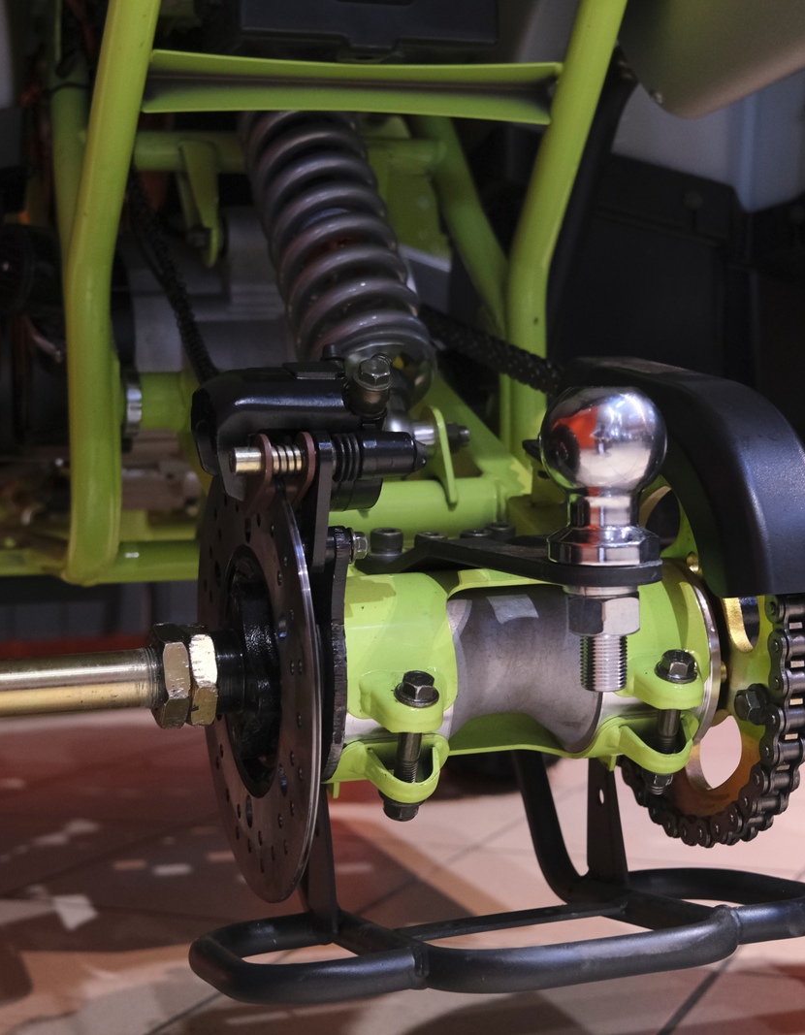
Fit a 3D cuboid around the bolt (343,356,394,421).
[{"bbox_3d":[-0.012,-0.051,0.667,0.018,0.025,0.018,-10,43,-21],"label":"bolt"}]

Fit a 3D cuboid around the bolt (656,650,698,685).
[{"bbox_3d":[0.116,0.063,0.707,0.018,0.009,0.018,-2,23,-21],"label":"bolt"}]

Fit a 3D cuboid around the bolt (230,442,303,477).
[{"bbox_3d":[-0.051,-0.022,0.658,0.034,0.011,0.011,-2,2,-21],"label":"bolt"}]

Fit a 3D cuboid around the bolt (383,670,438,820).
[{"bbox_3d":[0.003,0.091,0.667,0.018,0.061,0.018,6,21,-2],"label":"bolt"}]

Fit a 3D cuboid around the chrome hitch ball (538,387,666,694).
[{"bbox_3d":[0.080,0.009,0.673,0.051,0.121,0.051,-1,2,0],"label":"chrome hitch ball"}]

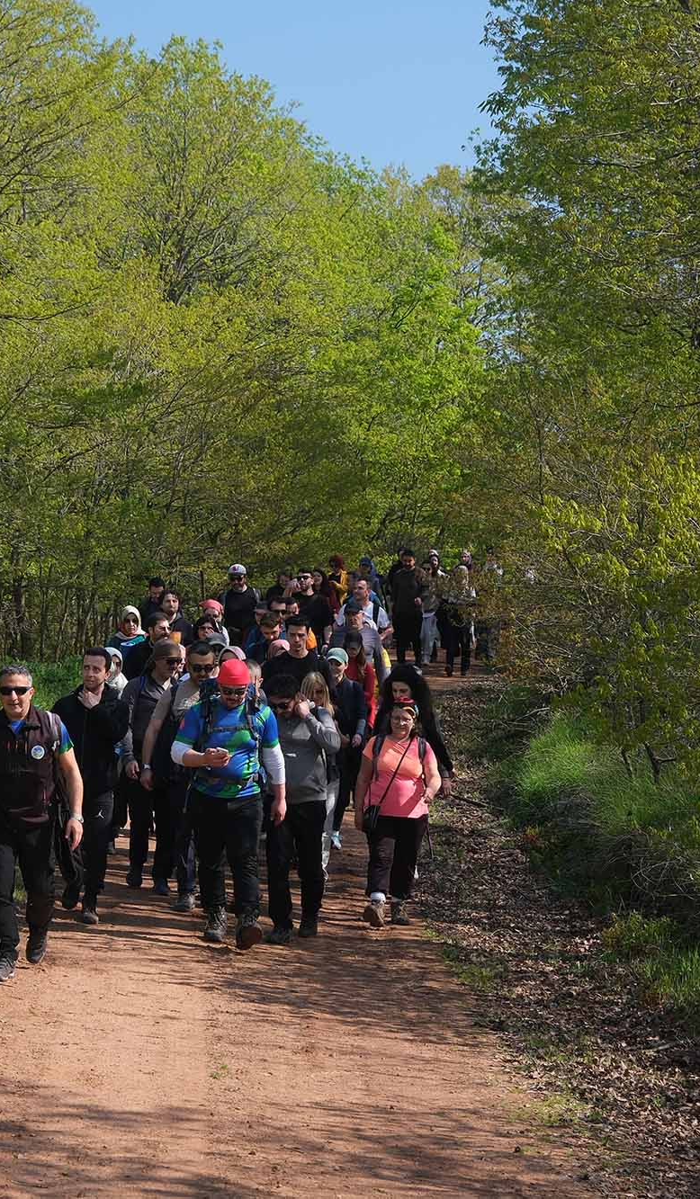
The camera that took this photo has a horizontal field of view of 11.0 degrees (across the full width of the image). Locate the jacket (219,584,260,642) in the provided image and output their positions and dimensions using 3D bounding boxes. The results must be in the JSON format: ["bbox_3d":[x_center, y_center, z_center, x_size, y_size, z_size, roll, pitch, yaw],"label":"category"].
[{"bbox_3d":[-1.240,0.166,41.000,0.520,0.680,0.300,0,1,0],"label":"jacket"}]

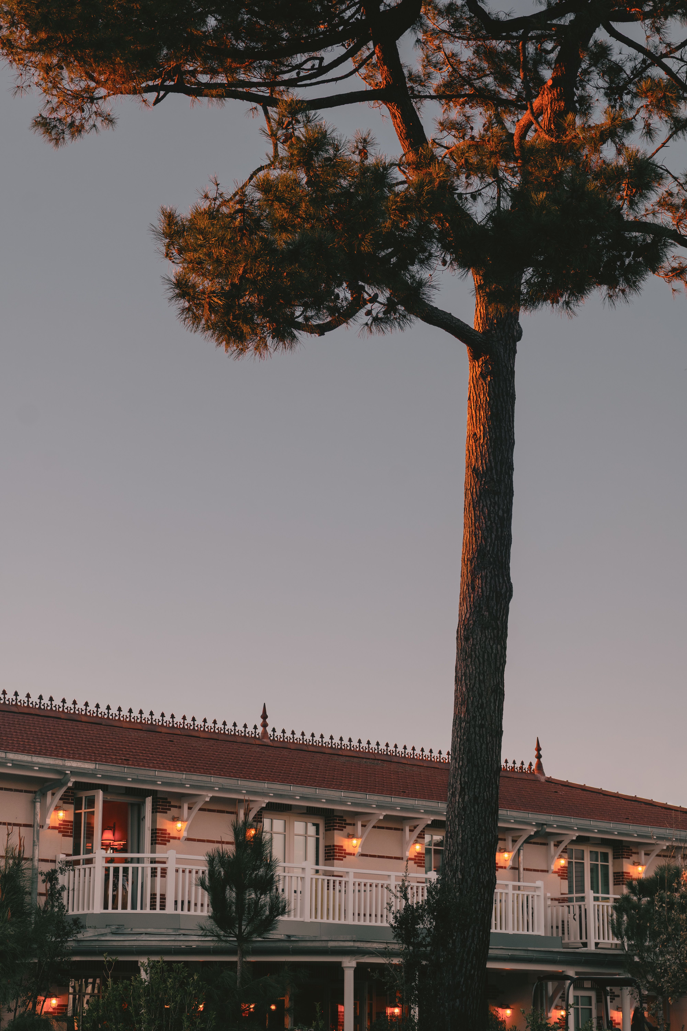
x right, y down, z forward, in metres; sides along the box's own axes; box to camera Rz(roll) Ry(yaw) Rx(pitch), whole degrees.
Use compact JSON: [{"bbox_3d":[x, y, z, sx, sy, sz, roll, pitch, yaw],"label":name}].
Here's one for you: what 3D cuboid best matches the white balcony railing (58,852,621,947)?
[{"bbox_3d":[0.851,7.632,39.403,14.234,1.119,2.490,13,-19,-40],"label":"white balcony railing"}]

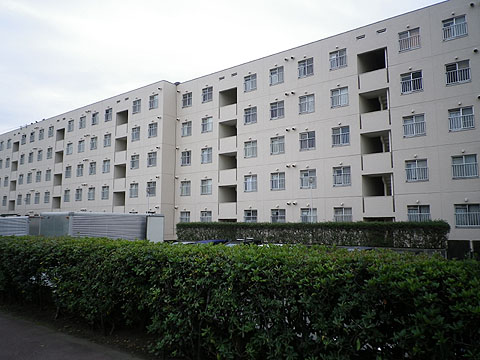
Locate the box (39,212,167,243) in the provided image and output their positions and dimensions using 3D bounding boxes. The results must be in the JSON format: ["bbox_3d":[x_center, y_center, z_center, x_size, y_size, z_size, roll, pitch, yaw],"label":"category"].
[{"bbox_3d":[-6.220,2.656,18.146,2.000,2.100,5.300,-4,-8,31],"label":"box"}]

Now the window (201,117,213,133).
[{"bbox_3d":[-2.806,-4.733,33.416,1.188,1.246,0.150,-5,-8,37],"label":"window"}]

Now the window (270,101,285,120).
[{"bbox_3d":[2.819,-5.175,29.032,1.194,1.246,0.150,-5,-8,37],"label":"window"}]

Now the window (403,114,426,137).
[{"bbox_3d":[10.161,-3.171,22.667,1.179,1.234,0.150,-5,-8,37],"label":"window"}]

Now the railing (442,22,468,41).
[{"bbox_3d":[12.326,-8.516,22.244,1.242,0.835,0.100,-5,-8,37],"label":"railing"}]

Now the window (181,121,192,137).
[{"bbox_3d":[-4.730,-4.530,34.471,1.179,1.227,0.150,-5,-8,37],"label":"window"}]

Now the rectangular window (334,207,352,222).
[{"bbox_3d":[6.755,2.430,25.301,1.198,1.258,0.180,-5,-8,37],"label":"rectangular window"}]

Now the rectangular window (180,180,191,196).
[{"bbox_3d":[-4.920,0.783,35.133,1.197,1.287,0.150,-5,-8,37],"label":"rectangular window"}]

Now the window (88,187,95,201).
[{"bbox_3d":[-15.895,1.487,41.596,1.172,1.287,0.150,-5,-8,37],"label":"window"}]

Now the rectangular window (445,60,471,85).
[{"bbox_3d":[12.299,-6.017,21.863,1.194,1.246,0.150,-5,-8,37],"label":"rectangular window"}]

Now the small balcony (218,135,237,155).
[{"bbox_3d":[-0.871,-2.772,31.766,1.919,1.335,0.400,-5,-8,37],"label":"small balcony"}]

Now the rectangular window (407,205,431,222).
[{"bbox_3d":[10.233,2.060,22.241,1.179,1.227,0.150,-5,-8,37],"label":"rectangular window"}]

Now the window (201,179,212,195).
[{"bbox_3d":[-2.805,0.565,32.397,1.179,1.227,0.150,-5,-8,37],"label":"window"}]

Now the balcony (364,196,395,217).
[{"bbox_3d":[8.665,1.668,24.141,1.892,1.309,0.450,-5,-8,37],"label":"balcony"}]

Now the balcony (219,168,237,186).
[{"bbox_3d":[-0.838,-0.182,31.602,1.862,1.329,0.450,-5,-8,37],"label":"balcony"}]

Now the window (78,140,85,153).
[{"bbox_3d":[-16.995,-3.616,41.647,1.179,1.265,0.150,-5,-8,37],"label":"window"}]

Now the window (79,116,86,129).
[{"bbox_3d":[-17.209,-6.284,42.413,1.179,1.227,0.150,-5,-8,37],"label":"window"}]

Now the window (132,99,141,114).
[{"bbox_3d":[-10.179,-7.208,38.234,1.200,1.287,0.150,-5,-8,37],"label":"window"}]

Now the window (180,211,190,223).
[{"bbox_3d":[-4.739,3.366,33.548,1.179,1.227,0.150,-5,-8,37],"label":"window"}]

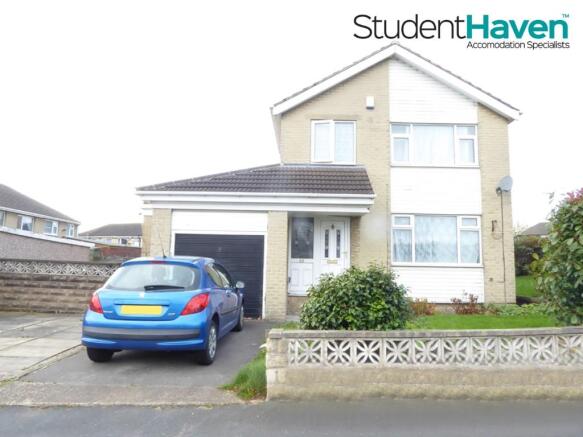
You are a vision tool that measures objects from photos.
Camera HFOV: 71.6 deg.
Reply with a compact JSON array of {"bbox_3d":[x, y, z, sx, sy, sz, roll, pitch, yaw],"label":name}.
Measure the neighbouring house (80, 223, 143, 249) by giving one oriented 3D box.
[{"bbox_3d":[-24.636,4.346,62.303,12.000,6.930,8.000,1,-7,1],"label":"neighbouring house"}]

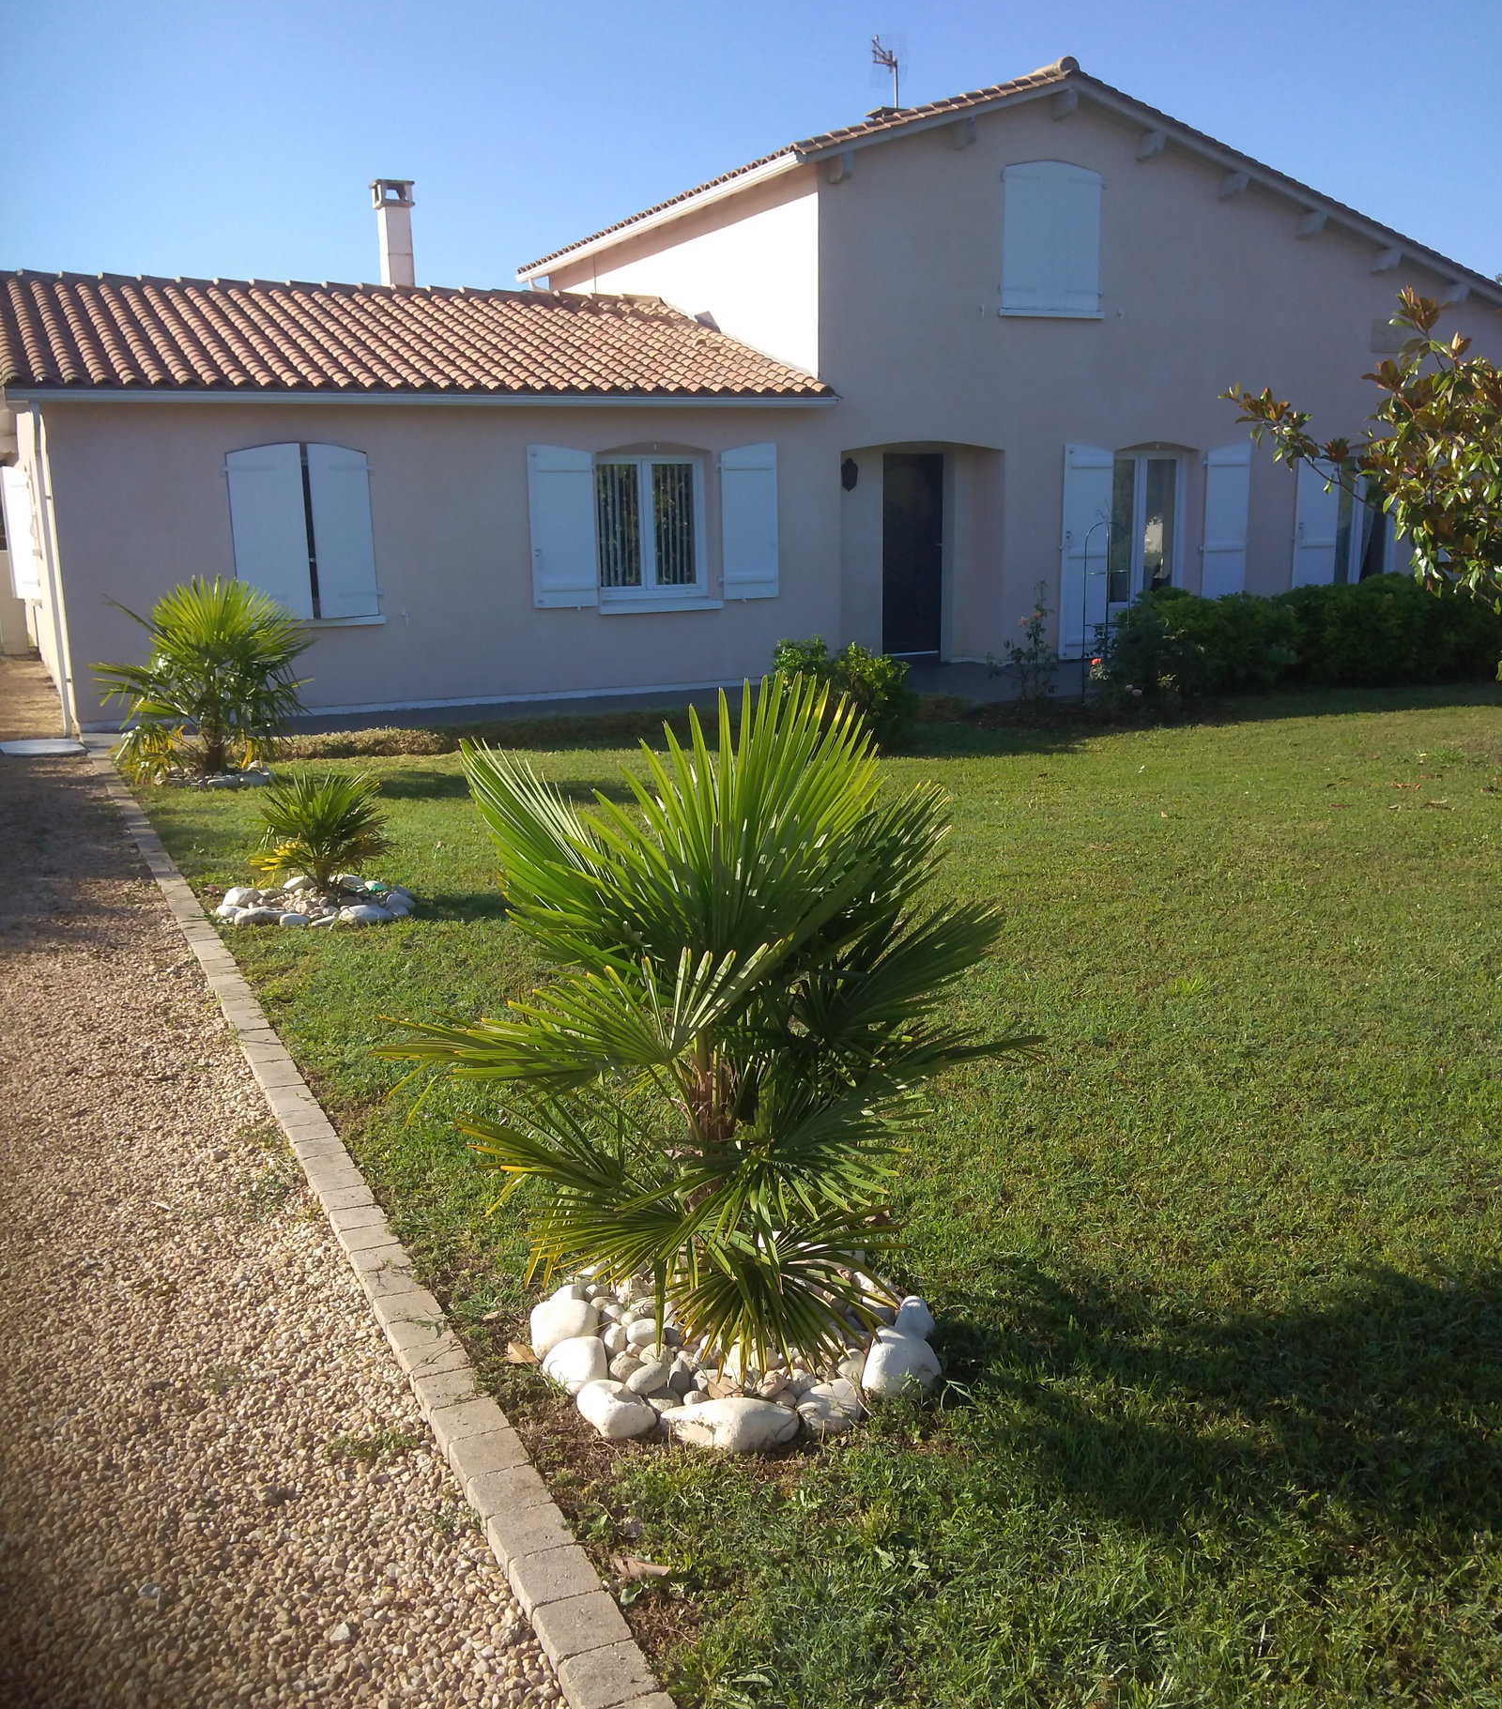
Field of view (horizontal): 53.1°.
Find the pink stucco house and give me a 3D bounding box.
[{"bbox_3d":[1.188,-5.646,18.667,18.810,5.757,8.740,-7,15,-24],"label":"pink stucco house"}]

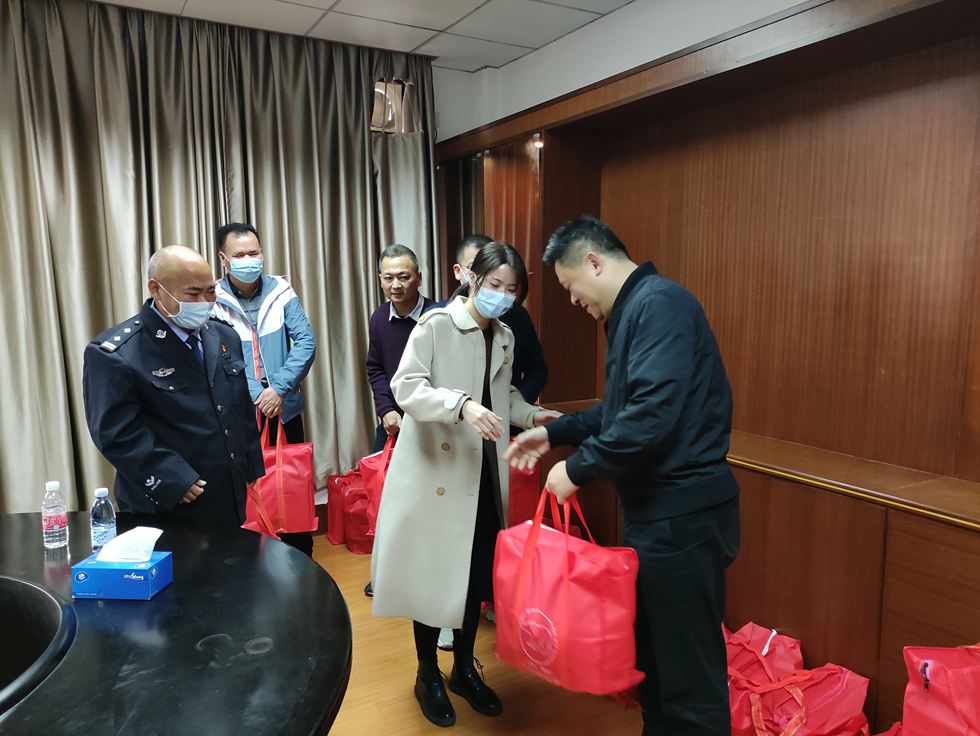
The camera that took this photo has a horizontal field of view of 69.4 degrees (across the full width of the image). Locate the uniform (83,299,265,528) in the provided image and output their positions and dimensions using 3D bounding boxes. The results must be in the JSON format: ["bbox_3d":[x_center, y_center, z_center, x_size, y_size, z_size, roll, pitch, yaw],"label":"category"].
[{"bbox_3d":[-1.043,0.170,2.340,0.390,0.780,0.550,3,9,31],"label":"uniform"}]

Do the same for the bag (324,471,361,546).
[{"bbox_3d":[-0.732,0.762,4.056,0.370,0.400,0.170,-4,8,-23],"label":"bag"}]

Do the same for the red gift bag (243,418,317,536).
[{"bbox_3d":[-0.957,0.471,3.100,0.390,0.490,0.180,-5,8,-30],"label":"red gift bag"}]

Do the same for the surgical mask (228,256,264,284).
[{"bbox_3d":[-1.034,-0.416,3.020,0.140,0.110,0.080,-4,8,-27],"label":"surgical mask"}]

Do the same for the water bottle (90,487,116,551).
[{"bbox_3d":[-1.100,0.433,2.010,0.064,0.190,0.064,0,7,0],"label":"water bottle"}]

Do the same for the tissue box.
[{"bbox_3d":[-0.854,0.483,1.653,0.185,0.072,0.100,-1,7,5],"label":"tissue box"}]

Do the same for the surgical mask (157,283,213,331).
[{"bbox_3d":[-0.960,-0.195,2.240,0.110,0.120,0.150,22,19,33],"label":"surgical mask"}]

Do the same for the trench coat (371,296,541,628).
[{"bbox_3d":[-0.119,0.317,2.450,0.520,1.130,0.460,-7,10,-41],"label":"trench coat"}]

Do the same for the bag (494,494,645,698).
[{"bbox_3d":[0.231,0.633,2.155,0.385,0.545,0.185,2,4,40],"label":"bag"}]

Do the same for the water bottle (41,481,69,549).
[{"bbox_3d":[-1.198,0.399,1.938,0.061,0.180,0.061,-6,9,-32],"label":"water bottle"}]

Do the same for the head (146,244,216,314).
[{"bbox_3d":[-0.989,-0.261,2.270,0.210,0.245,0.170,22,19,33],"label":"head"}]

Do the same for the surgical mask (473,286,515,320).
[{"bbox_3d":[0.014,-0.210,2.270,0.135,0.103,0.082,11,21,-38],"label":"surgical mask"}]

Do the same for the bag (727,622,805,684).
[{"bbox_3d":[0.835,1.045,2.270,0.380,0.360,0.220,-6,9,-40],"label":"bag"}]

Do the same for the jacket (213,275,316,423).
[{"bbox_3d":[-1.045,-0.082,3.130,0.540,0.660,0.320,-4,8,-25],"label":"jacket"}]

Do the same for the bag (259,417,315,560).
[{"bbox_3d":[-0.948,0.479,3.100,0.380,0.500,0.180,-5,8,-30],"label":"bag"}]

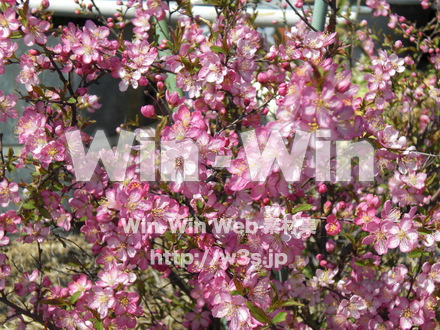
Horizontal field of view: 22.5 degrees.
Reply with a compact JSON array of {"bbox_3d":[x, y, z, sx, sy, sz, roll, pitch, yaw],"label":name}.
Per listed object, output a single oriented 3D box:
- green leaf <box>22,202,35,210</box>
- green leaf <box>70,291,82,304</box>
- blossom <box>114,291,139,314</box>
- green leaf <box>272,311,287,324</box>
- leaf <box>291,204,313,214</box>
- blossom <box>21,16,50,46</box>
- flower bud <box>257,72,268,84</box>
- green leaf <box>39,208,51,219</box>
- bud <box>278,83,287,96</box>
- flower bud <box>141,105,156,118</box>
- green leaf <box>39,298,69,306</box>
[{"bbox_3d":[-0.183,0.040,1.060,0.015,0.004,0.008,11,44,-22],"label":"green leaf"},{"bbox_3d":[-0.132,0.122,1.020,0.006,0.016,0.003,34,-7,33],"label":"green leaf"},{"bbox_3d":[-0.084,0.125,1.000,0.022,0.022,0.009,-1,14,-6],"label":"blossom"},{"bbox_3d":[0.054,0.138,1.000,0.004,0.019,0.009,33,18,-52],"label":"green leaf"},{"bbox_3d":[0.075,0.041,1.020,0.022,0.004,0.009,-18,37,9],"label":"leaf"},{"bbox_3d":[-0.173,-0.126,1.040,0.027,0.028,0.013,-5,13,-17],"label":"blossom"},{"bbox_3d":[0.040,-0.082,1.040,0.011,0.012,0.011,-18,12,0],"label":"flower bud"},{"bbox_3d":[-0.166,0.046,1.050,0.013,0.003,0.008,47,46,12],"label":"green leaf"},{"bbox_3d":[0.057,-0.068,1.000,0.008,0.012,0.008,3,9,0],"label":"bud"},{"bbox_3d":[-0.065,-0.048,1.000,0.013,0.010,0.010,31,0,-15],"label":"flower bud"},{"bbox_3d":[-0.154,0.128,1.030,0.026,0.003,0.007,-1,37,-6],"label":"green leaf"}]

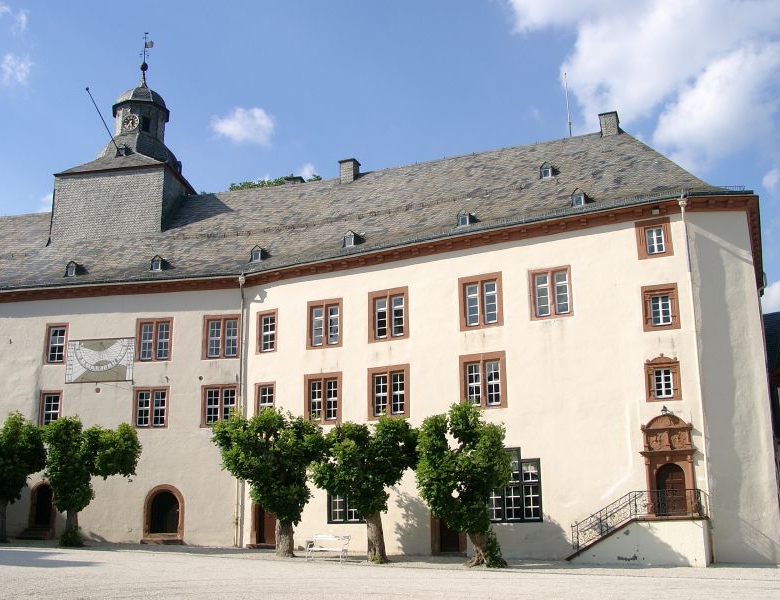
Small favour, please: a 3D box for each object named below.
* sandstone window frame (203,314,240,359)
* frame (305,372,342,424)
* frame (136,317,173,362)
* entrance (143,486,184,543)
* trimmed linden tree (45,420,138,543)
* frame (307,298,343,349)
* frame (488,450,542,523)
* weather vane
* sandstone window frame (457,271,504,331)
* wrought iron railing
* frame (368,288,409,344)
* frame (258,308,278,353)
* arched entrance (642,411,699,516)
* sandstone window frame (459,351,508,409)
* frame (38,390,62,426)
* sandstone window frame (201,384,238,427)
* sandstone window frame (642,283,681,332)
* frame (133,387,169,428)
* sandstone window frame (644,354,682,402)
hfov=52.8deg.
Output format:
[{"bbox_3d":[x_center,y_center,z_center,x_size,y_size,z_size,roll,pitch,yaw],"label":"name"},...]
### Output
[{"bbox_3d":[-8.032,1.775,37.554,1.888,2.167,0.250,-3,-15,9],"label":"sandstone window frame"},{"bbox_3d":[-2.996,4.557,35.734,2.042,2.343,0.250,-9,-17,27],"label":"frame"},{"bbox_3d":[-12.312,2.100,41.247,2.134,2.279,0.250,-3,-12,13],"label":"frame"},{"bbox_3d":[-10.268,9.737,35.947,1.996,2.518,0.450,-3,-15,9],"label":"entrance"},{"bbox_3d":[-14.483,8.769,38.033,4.400,6.120,4.000,-3,-12,13],"label":"trimmed linden tree"},{"bbox_3d":[-2.992,1.149,36.645,1.930,2.273,0.250,-9,-17,27],"label":"frame"},{"bbox_3d":[4.820,7.236,30.713,2.279,2.831,0.220,-9,-17,27],"label":"frame"},{"bbox_3d":[-15.127,-15.016,48.888,0.850,3.650,0.550,-1,-15,0],"label":"weather vane"},{"bbox_3d":[3.720,0.084,31.860,1.913,2.246,0.250,-8,-17,28],"label":"sandstone window frame"},{"bbox_3d":[8.709,7.660,27.260,4.340,1.946,1.900,-9,-17,27],"label":"wrought iron railing"},{"bbox_3d":[-0.035,0.664,33.828,1.992,2.286,0.250,-8,-17,28],"label":"frame"},{"bbox_3d":[-6.088,1.643,39.391,1.403,2.220,0.250,-8,-14,33],"label":"frame"},{"bbox_3d":[9.578,5.648,26.939,1.845,3.353,0.600,-8,-17,28],"label":"arched entrance"},{"bbox_3d":[3.700,3.208,31.074,1.991,2.235,0.250,-8,-17,28],"label":"sandstone window frame"},{"bbox_3d":[-18.003,5.896,41.861,1.352,2.104,0.250,-3,-12,13],"label":"frame"},{"bbox_3d":[-8.567,5.373,39.659,1.992,2.122,0.250,-3,-12,13],"label":"sandstone window frame"},{"bbox_3d":[9.797,0.279,28.385,1.270,1.699,0.250,-8,-17,28],"label":"sandstone window frame"},{"bbox_3d":[-11.666,5.259,38.342,1.771,2.004,0.250,-3,-16,8],"label":"frame"},{"bbox_3d":[9.815,2.796,28.207,1.203,1.686,0.300,-7,-13,27],"label":"sandstone window frame"}]

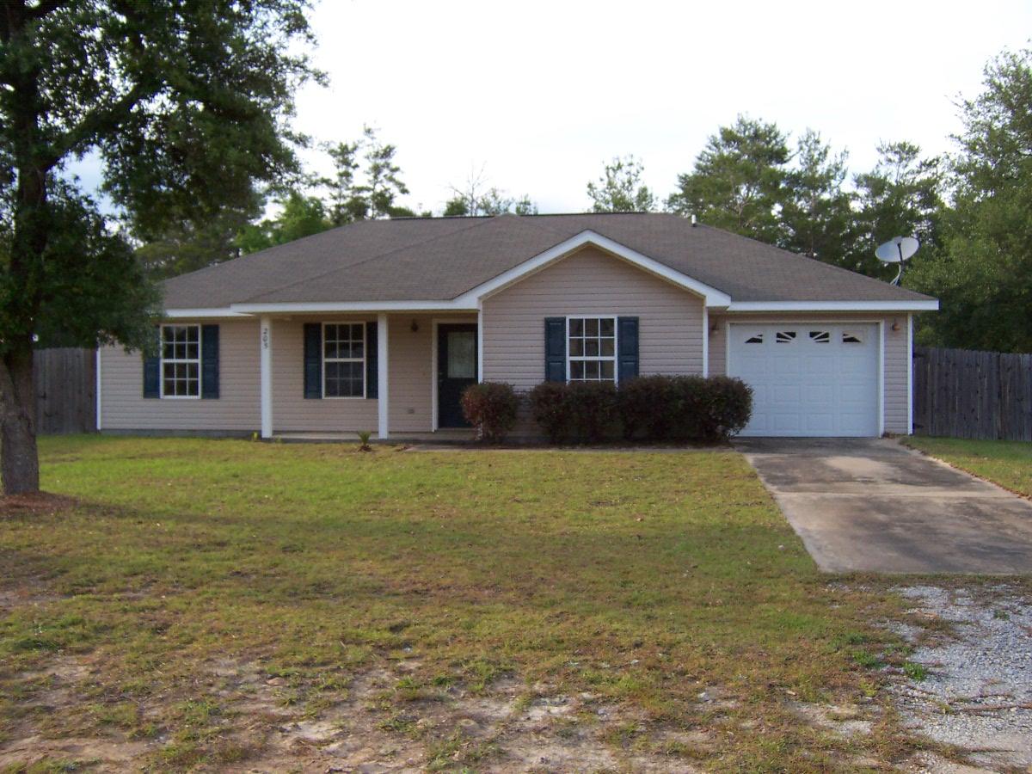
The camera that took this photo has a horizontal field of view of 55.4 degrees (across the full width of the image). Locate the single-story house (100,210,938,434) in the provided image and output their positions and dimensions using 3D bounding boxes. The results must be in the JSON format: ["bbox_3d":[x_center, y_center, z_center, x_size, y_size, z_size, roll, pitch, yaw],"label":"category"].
[{"bbox_3d":[-0.140,-1.570,22.600,16.500,5.000,10.700,0,0,8],"label":"single-story house"}]

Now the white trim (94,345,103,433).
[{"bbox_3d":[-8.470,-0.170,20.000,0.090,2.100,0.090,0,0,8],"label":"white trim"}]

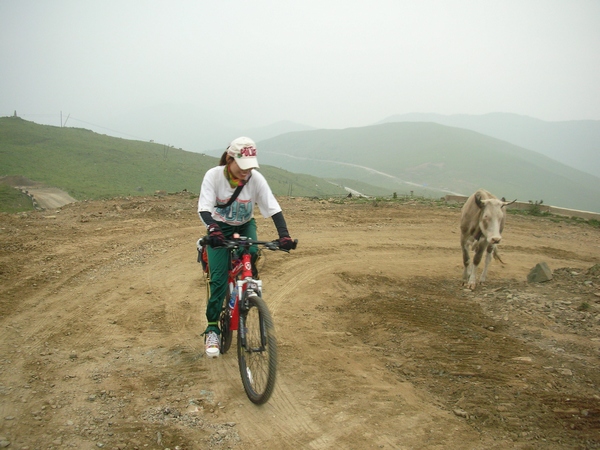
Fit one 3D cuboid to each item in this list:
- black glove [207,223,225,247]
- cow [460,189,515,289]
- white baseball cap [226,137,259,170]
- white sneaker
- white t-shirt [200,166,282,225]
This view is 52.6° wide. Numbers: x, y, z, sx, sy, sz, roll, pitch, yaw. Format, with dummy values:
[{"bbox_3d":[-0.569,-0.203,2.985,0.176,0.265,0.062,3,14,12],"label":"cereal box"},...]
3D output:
[{"bbox_3d":[-0.542,0.064,3.900,0.110,0.140,0.140,-2,7,-20],"label":"black glove"},{"bbox_3d":[2.354,0.133,7.700,0.560,1.170,1.800,2,7,17],"label":"cow"},{"bbox_3d":[-0.378,-0.480,4.020,0.180,0.150,0.265,-4,33,-33],"label":"white baseball cap"},{"bbox_3d":[-0.632,0.866,4.380,0.100,0.125,0.265,-2,7,-13],"label":"white sneaker"},{"bbox_3d":[-0.423,-0.192,4.240,0.540,0.440,0.400,-2,7,-15],"label":"white t-shirt"}]

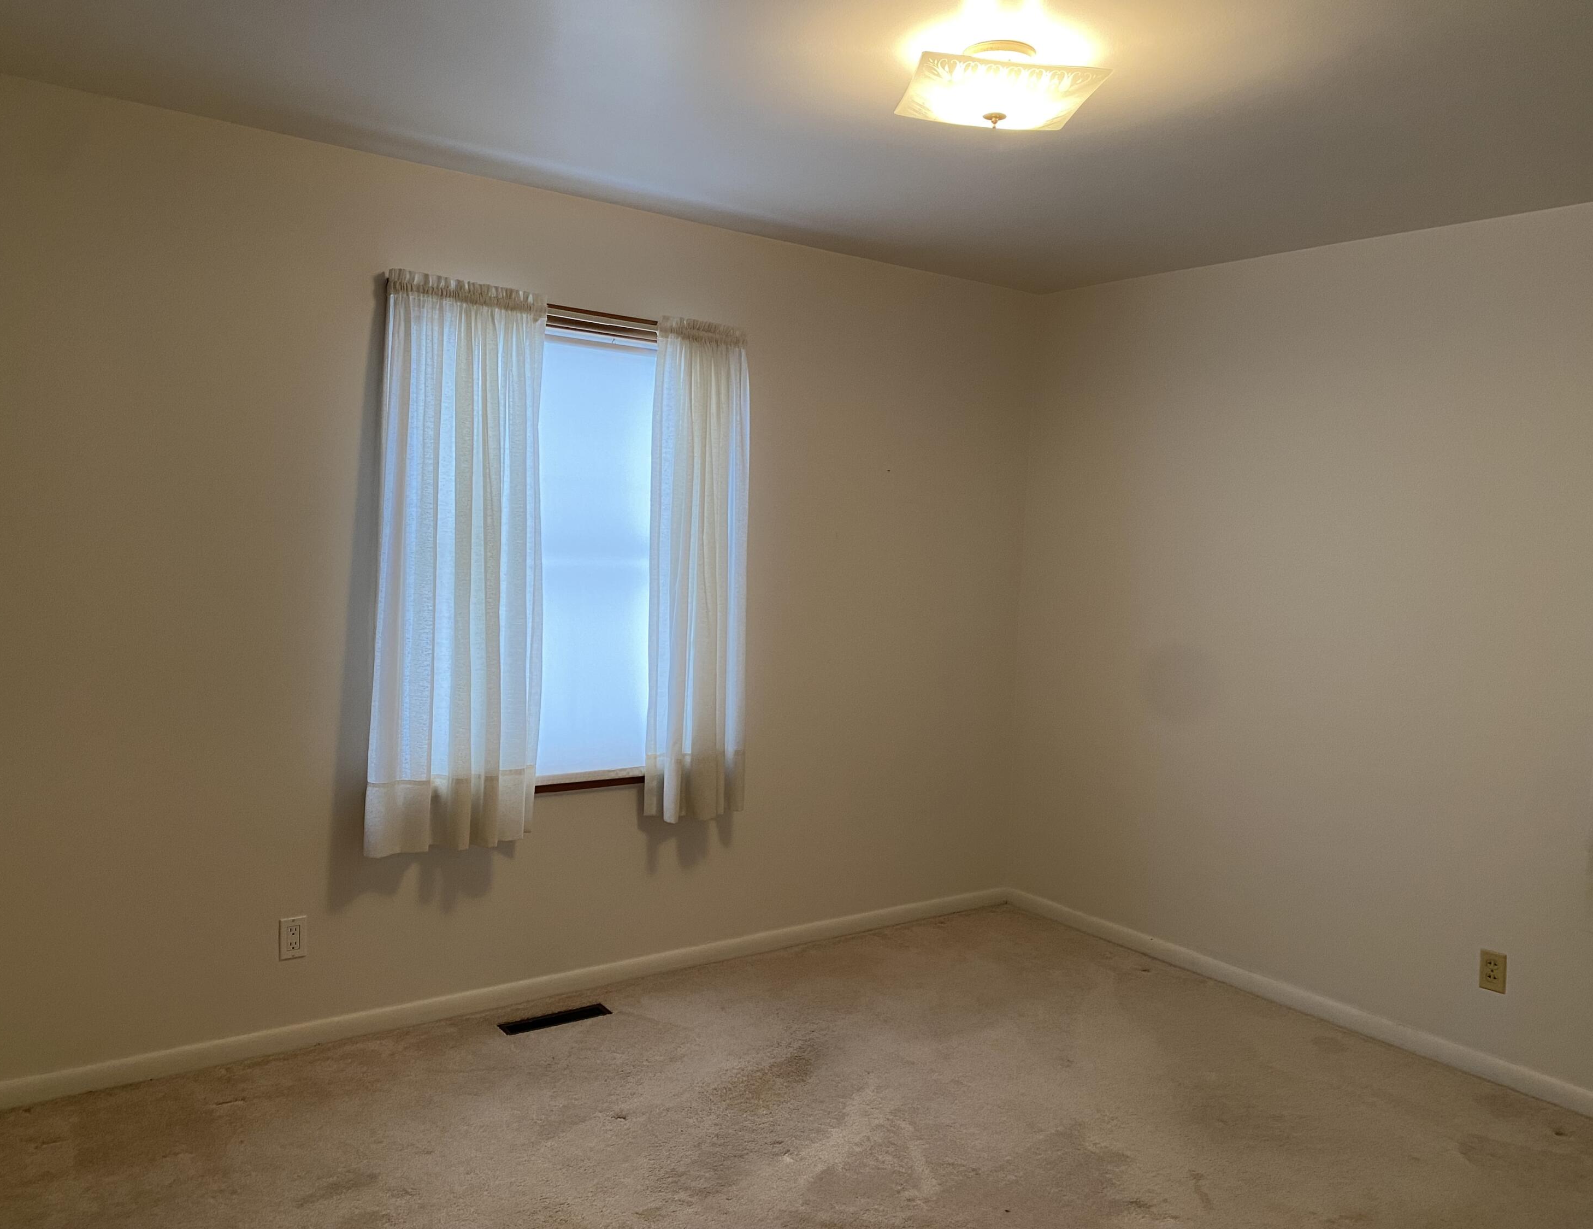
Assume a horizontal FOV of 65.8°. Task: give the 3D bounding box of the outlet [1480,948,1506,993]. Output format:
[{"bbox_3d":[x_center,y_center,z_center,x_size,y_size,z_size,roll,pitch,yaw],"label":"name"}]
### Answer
[{"bbox_3d":[1.990,1.020,3.515,0.012,0.115,0.071,-1,5,-36],"label":"outlet"}]

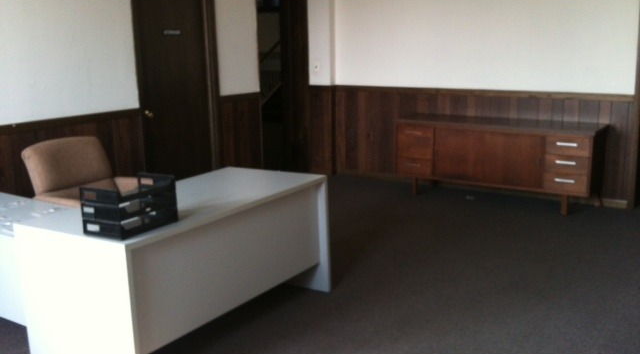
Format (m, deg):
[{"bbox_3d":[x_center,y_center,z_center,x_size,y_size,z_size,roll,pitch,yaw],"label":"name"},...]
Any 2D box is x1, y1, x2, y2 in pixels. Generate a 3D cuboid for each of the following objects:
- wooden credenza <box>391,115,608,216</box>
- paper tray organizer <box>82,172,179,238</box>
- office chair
[{"bbox_3d":[1.642,-0.144,6.082,1.865,0.728,0.463,7,15,37],"label":"wooden credenza"},{"bbox_3d":[-0.852,0.124,2.916,0.233,0.213,0.340,6,14,30],"label":"paper tray organizer"},{"bbox_3d":[-1.644,0.196,4.710,0.680,0.830,0.660,6,14,32],"label":"office chair"}]

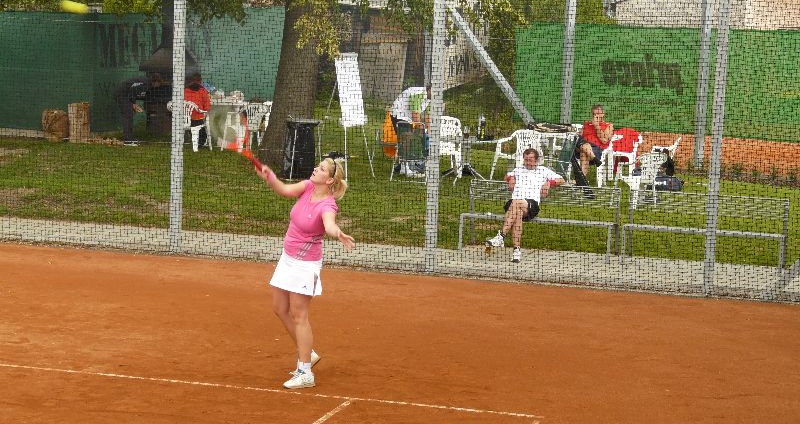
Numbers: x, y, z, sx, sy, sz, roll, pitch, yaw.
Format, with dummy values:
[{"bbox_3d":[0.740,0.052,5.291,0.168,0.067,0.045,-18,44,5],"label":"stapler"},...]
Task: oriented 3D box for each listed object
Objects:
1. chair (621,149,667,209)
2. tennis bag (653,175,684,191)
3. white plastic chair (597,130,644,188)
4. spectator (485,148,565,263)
[{"bbox_3d":[3.608,-0.476,25.100,0.570,0.820,0.570,-3,9,-38],"label":"chair"},{"bbox_3d":[4.233,-0.453,26.800,0.680,0.270,0.320,3,7,6],"label":"tennis bag"},{"bbox_3d":[3.694,-0.944,28.200,0.580,0.840,0.580,6,8,28],"label":"white plastic chair"},{"bbox_3d":[1.443,-0.075,19.400,0.820,1.250,0.920,4,7,14],"label":"spectator"}]

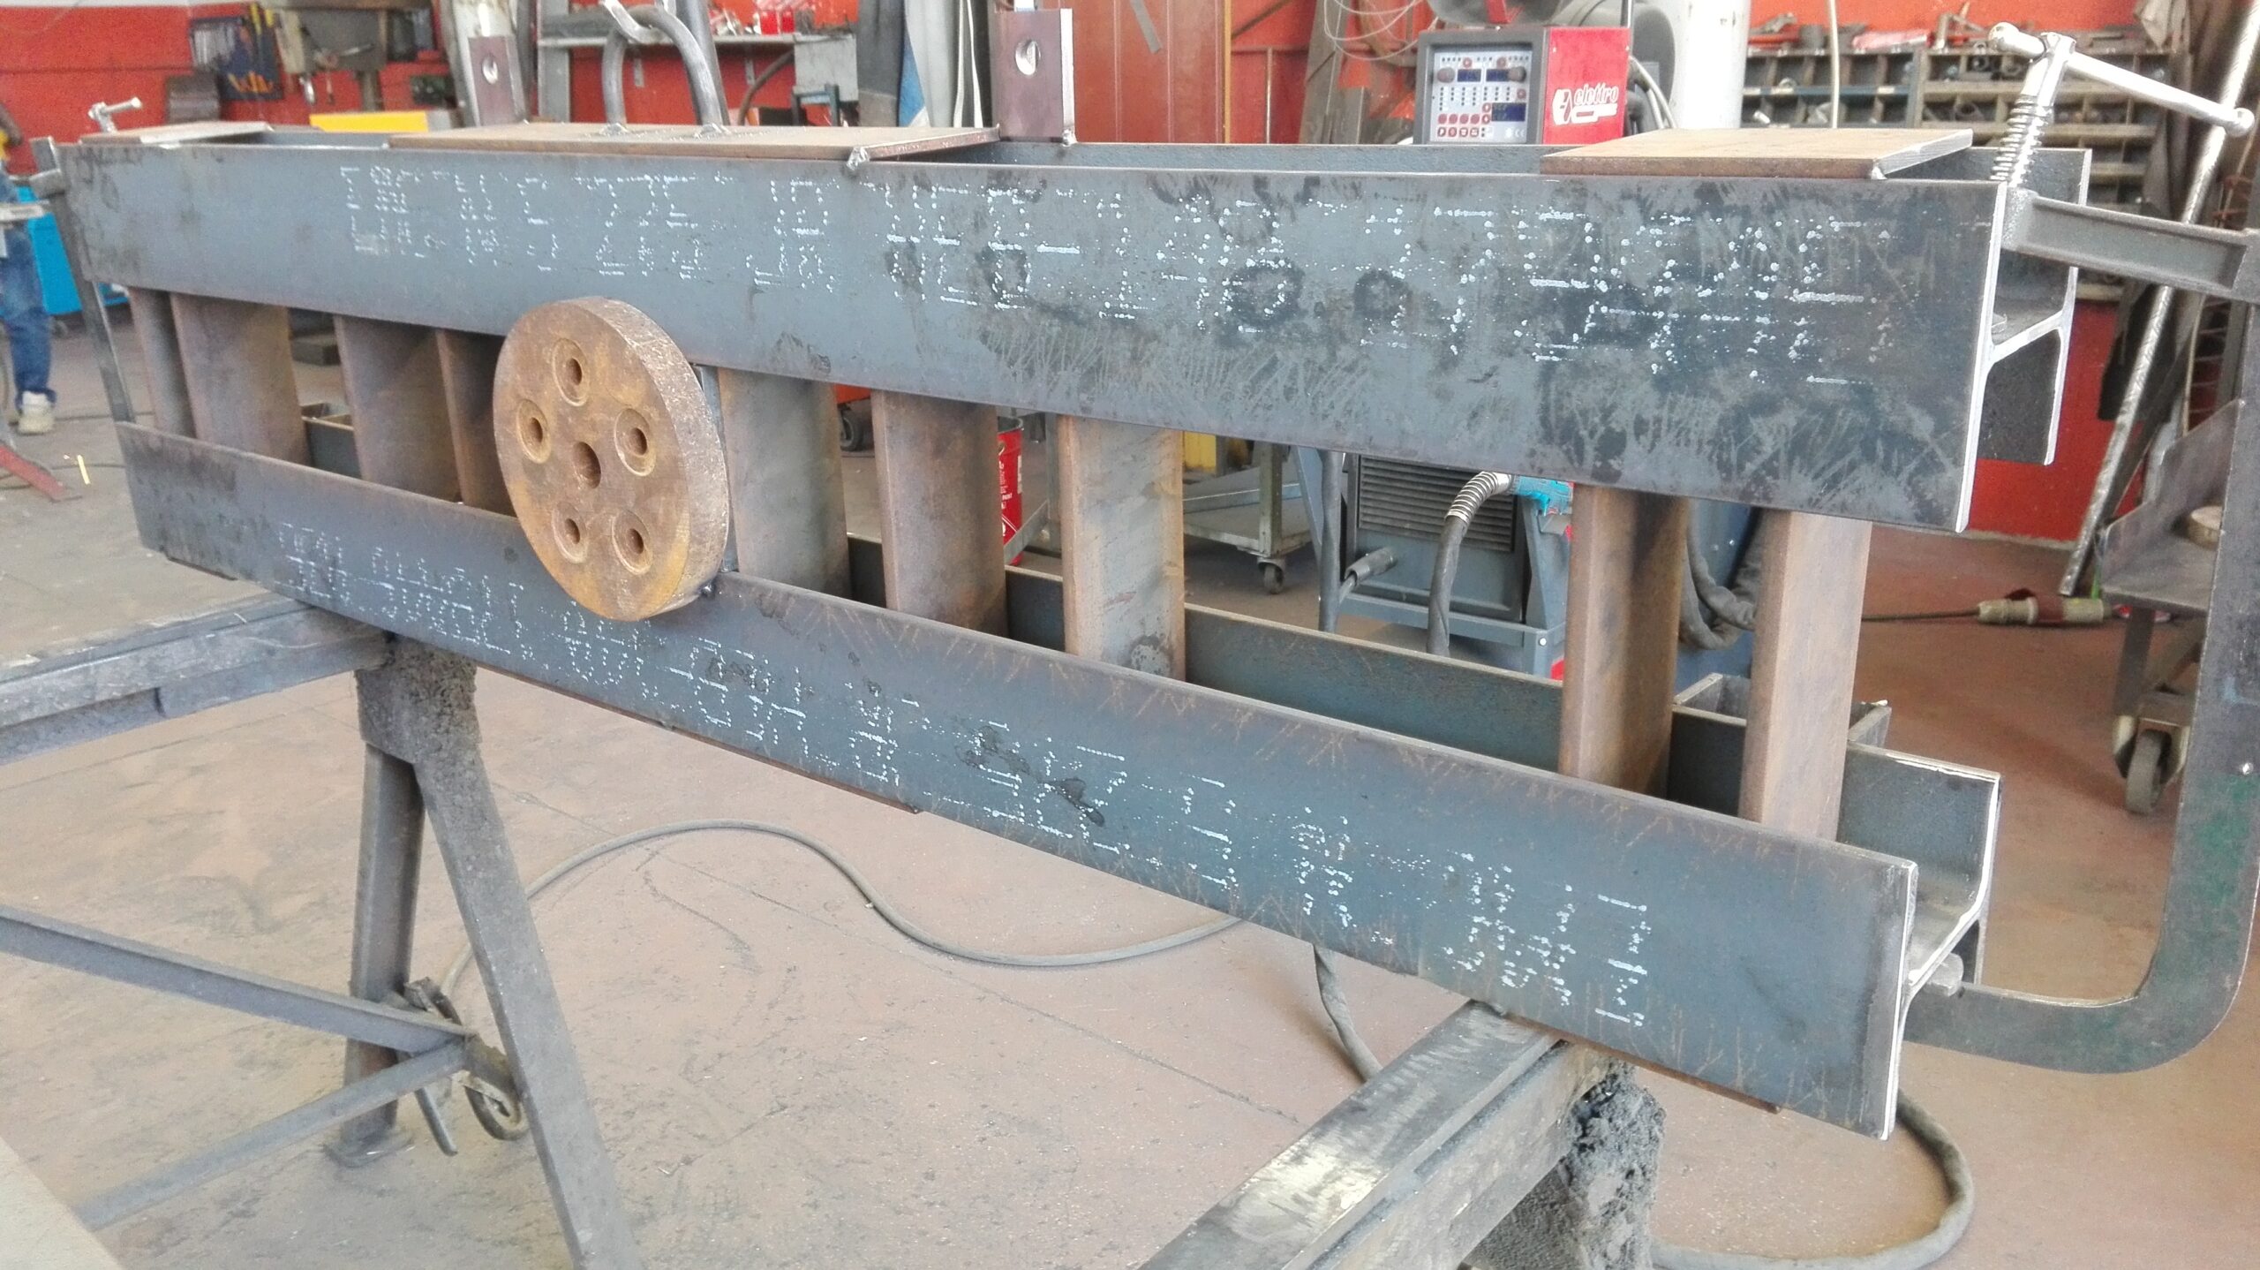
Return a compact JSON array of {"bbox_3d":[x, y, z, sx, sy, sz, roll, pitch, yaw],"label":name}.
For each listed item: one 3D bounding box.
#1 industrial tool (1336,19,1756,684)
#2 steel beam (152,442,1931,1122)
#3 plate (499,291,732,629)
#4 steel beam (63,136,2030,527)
[{"bbox_3d":[0.807,-0.561,3.228,0.480,1.215,0.950,12,24,34],"label":"industrial tool"},{"bbox_3d":[-0.362,-0.024,1.356,1.920,0.140,0.142,13,24,37],"label":"steel beam"},{"bbox_3d":[-0.394,-0.130,1.221,0.241,0.241,0.037,13,24,37],"label":"plate"},{"bbox_3d":[-0.365,-0.300,1.252,1.905,0.140,0.142,13,24,37],"label":"steel beam"}]

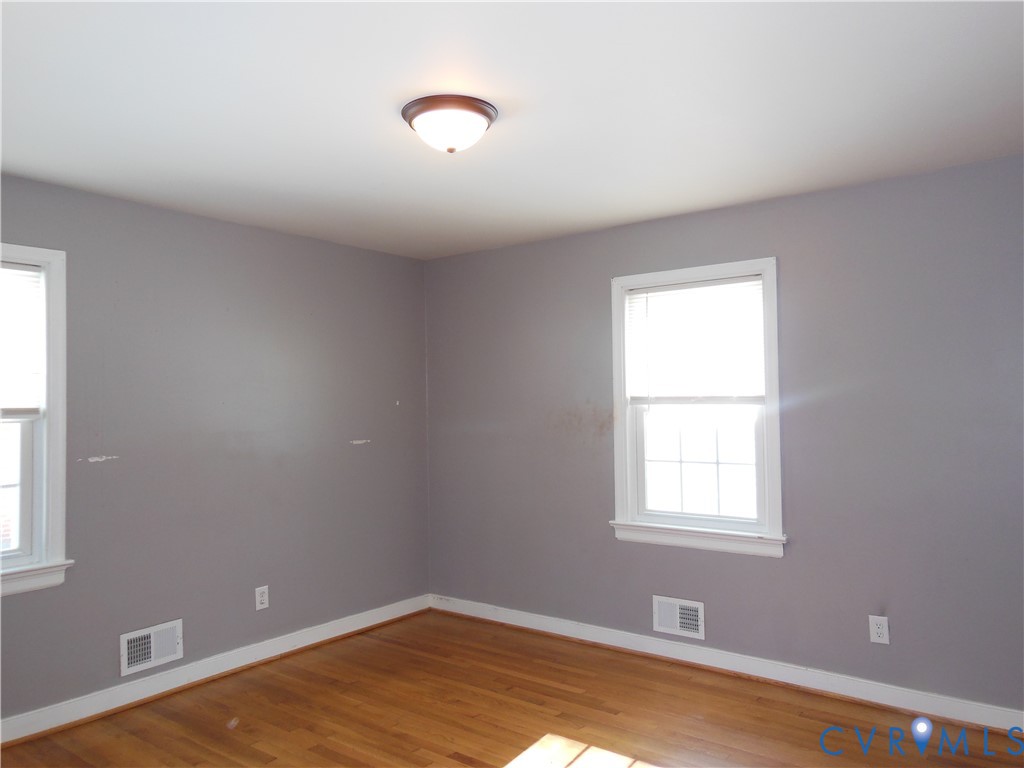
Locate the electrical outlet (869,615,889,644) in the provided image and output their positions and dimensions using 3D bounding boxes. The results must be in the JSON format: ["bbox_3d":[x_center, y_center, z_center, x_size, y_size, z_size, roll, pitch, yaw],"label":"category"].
[{"bbox_3d":[1.680,1.126,3.382,0.077,0.121,0.010,-2,-2,37],"label":"electrical outlet"}]

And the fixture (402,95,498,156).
[{"bbox_3d":[-0.217,-0.884,2.612,0.340,0.138,0.340,-1,-2,0],"label":"fixture"}]

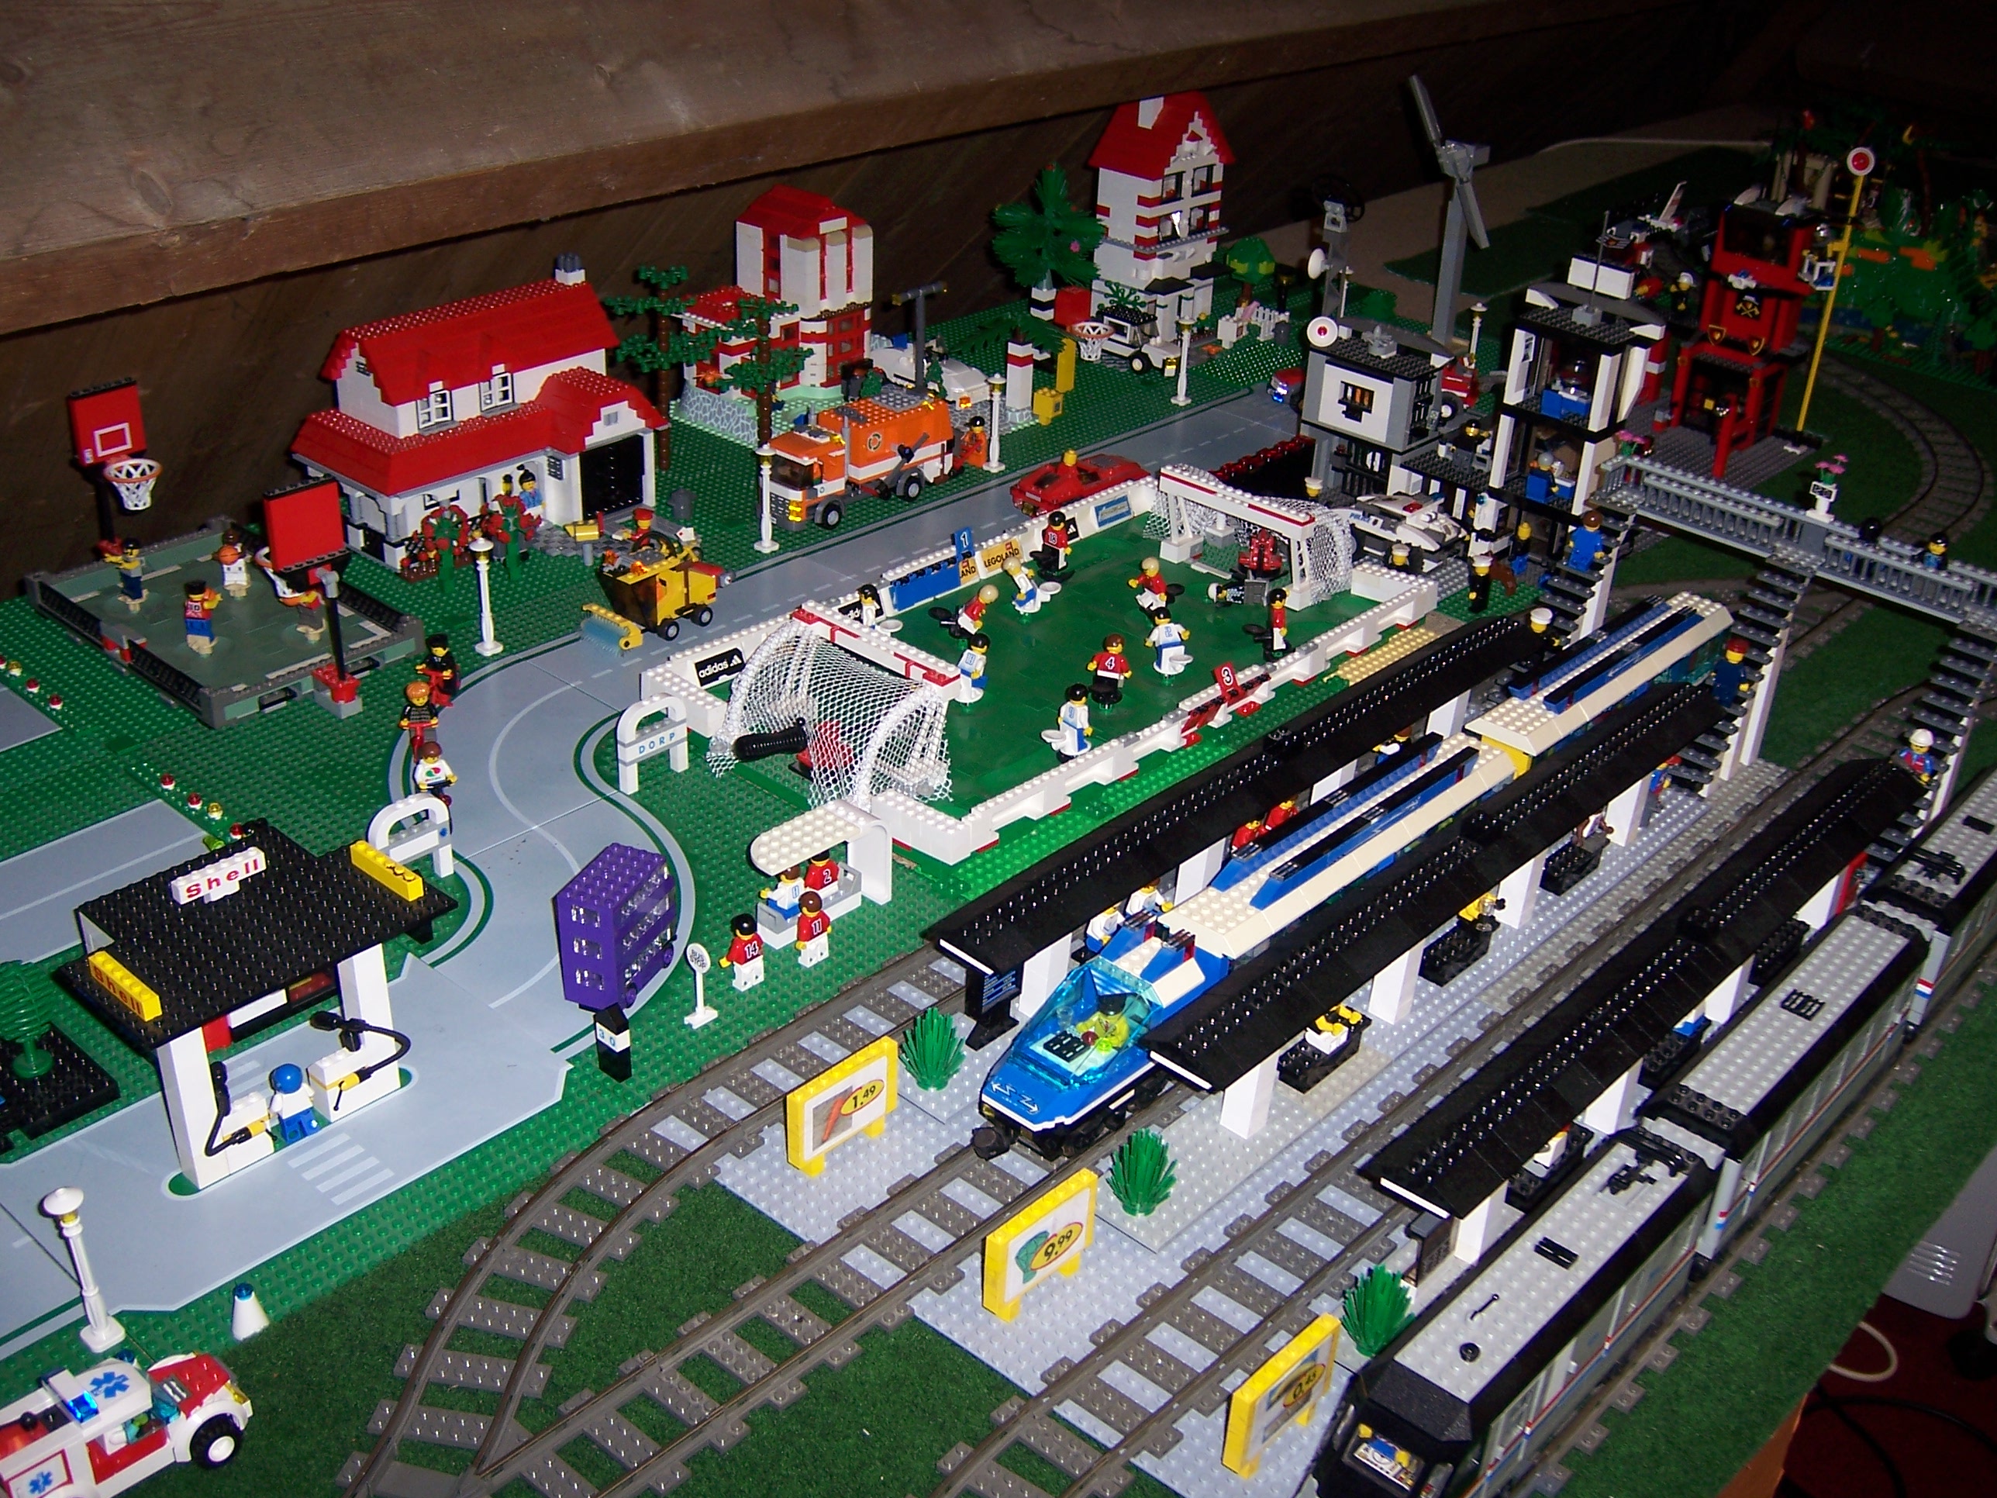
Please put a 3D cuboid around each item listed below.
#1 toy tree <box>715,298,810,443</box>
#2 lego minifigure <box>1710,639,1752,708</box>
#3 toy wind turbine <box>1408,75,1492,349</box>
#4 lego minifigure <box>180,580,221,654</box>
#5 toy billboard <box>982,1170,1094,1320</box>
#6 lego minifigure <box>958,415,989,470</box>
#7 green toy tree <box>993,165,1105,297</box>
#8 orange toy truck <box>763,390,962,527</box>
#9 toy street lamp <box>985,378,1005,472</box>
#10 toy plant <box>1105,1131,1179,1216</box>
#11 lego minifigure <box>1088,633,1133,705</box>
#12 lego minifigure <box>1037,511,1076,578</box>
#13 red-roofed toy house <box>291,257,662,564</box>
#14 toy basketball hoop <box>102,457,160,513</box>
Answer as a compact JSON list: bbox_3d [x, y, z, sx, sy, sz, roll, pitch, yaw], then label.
[{"bbox_3d":[-0.184,-0.273,1.644,0.072,0.177,0.075,26,37,35],"label":"toy tree"},{"bbox_3d":[0.469,-0.049,1.331,0.014,0.042,0.025,-23,37,-39],"label":"lego minifigure"},{"bbox_3d":[0.470,-0.548,2.137,0.122,0.272,0.065,24,35,35],"label":"toy wind turbine"},{"bbox_3d":[-0.528,-0.084,1.375,0.025,0.047,0.022,14,31,19],"label":"lego minifigure"},{"bbox_3d":[0.021,0.215,0.903,0.016,0.043,0.064,26,36,35],"label":"toy billboard"},{"bbox_3d":[-0.018,-0.260,1.760,0.025,0.041,0.018,26,36,35],"label":"lego minifigure"},{"bbox_3d":[0.049,-0.487,1.958,0.100,0.122,0.105,2,29,-1],"label":"green toy tree"},{"bbox_3d":[-0.114,-0.245,1.719,0.056,0.084,0.176,24,35,35],"label":"orange toy truck"},{"bbox_3d":[-0.001,-0.273,1.743,0.018,0.082,0.018,2,29,-1],"label":"toy street lamp"},{"bbox_3d":[0.065,0.192,0.942,0.031,0.041,0.031,2,29,-1],"label":"toy plant"},{"bbox_3d":[0.075,-0.052,1.384,0.025,0.047,0.018,13,31,16],"label":"lego minifigure"},{"bbox_3d":[0.046,-0.161,1.592,0.025,0.047,0.020,20,33,30],"label":"lego minifigure"},{"bbox_3d":[-0.406,-0.274,1.642,0.151,0.190,0.254,24,35,35],"label":"red-roofed toy house"},{"bbox_3d":[-0.598,-0.180,1.441,0.038,0.029,0.036,26,36,35],"label":"toy basketball hoop"}]

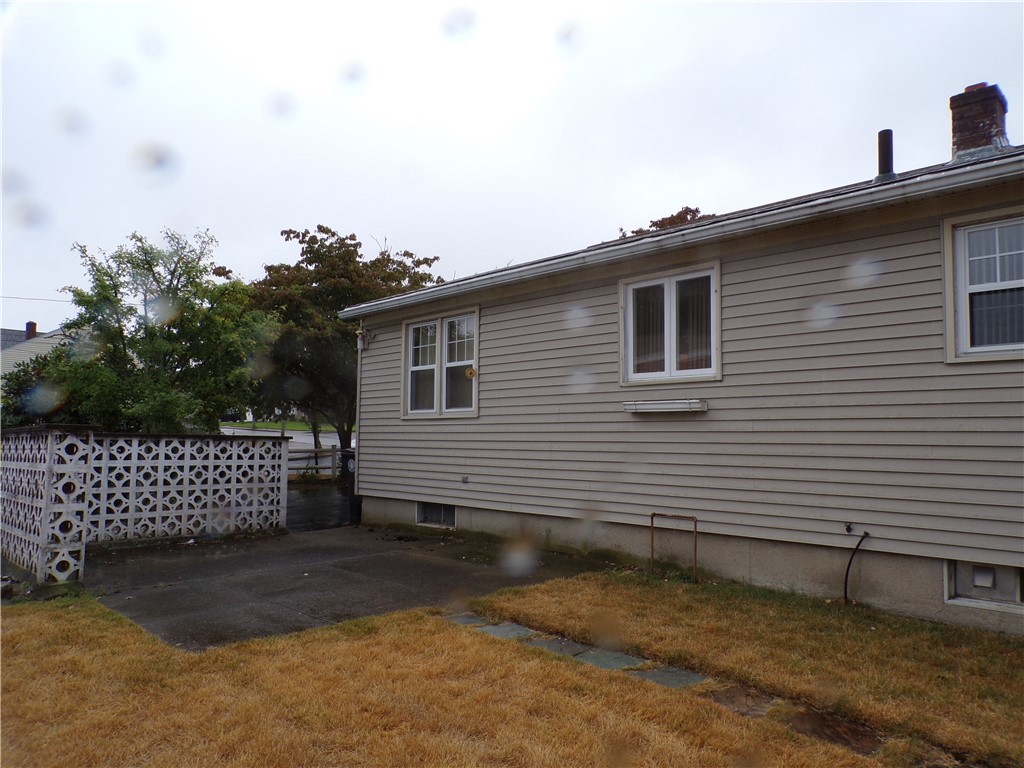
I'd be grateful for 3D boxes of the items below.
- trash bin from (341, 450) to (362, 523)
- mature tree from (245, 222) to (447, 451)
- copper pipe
[{"bbox_3d":[-2.279,1.571,11.125,0.680,1.080,0.620,-4,-6,45],"label":"trash bin"},{"bbox_3d":[-5.048,-0.953,22.315,6.100,7.850,6.000,-4,-6,45],"label":"mature tree"},{"bbox_3d":[1.459,1.471,6.406,0.475,0.550,0.035,-4,-6,45],"label":"copper pipe"}]

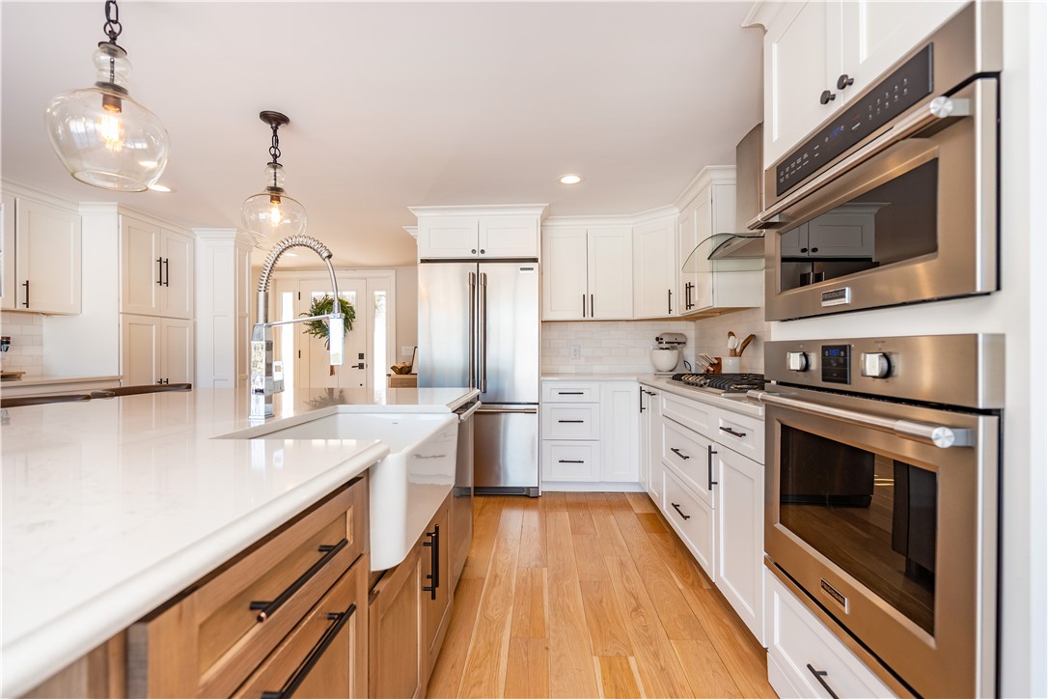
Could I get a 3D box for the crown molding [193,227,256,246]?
[{"bbox_3d":[-2.812,-1.034,4.371,0.410,0.135,0.300,0,0,2],"label":"crown molding"}]

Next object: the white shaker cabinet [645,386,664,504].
[{"bbox_3d":[1.194,0.656,3.111,0.610,0.812,0.400,0,0,2],"label":"white shaker cabinet"}]

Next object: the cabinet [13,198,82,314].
[{"bbox_3d":[-3.540,-0.639,3.308,0.320,0.750,0.500,0,0,2],"label":"cabinet"}]

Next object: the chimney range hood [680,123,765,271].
[{"bbox_3d":[1.227,-0.808,2.465,0.505,0.650,0.900,0,0,2],"label":"chimney range hood"}]

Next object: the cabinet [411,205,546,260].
[{"bbox_3d":[-0.334,-0.899,3.915,1.020,0.403,0.650,0,0,2],"label":"cabinet"}]

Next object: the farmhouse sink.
[{"bbox_3d":[-0.502,0.365,1.416,0.470,0.252,0.750,0,0,2],"label":"farmhouse sink"}]

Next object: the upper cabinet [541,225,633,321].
[{"bbox_3d":[0.535,-0.638,4.041,0.760,0.801,0.335,0,0,2],"label":"upper cabinet"}]

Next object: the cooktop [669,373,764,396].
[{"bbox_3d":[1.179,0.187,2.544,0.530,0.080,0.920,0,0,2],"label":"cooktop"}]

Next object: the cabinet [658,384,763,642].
[{"bbox_3d":[1.158,0.654,2.242,0.610,0.812,1.360,0,0,2],"label":"cabinet"}]

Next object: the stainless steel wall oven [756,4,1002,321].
[{"bbox_3d":[1.025,-0.346,1.163,0.560,0.504,0.756,0,0,2],"label":"stainless steel wall oven"}]

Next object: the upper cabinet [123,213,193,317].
[{"bbox_3d":[-3.439,-0.661,4.019,0.610,0.782,0.754,0,0,2],"label":"upper cabinet"}]

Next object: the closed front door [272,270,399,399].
[{"bbox_3d":[-2.586,0.039,6.338,1.734,2.187,0.130,0,0,2],"label":"closed front door"}]

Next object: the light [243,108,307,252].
[{"bbox_3d":[-1.217,-0.824,2.274,0.294,0.625,0.294,0,0,2],"label":"light"}]

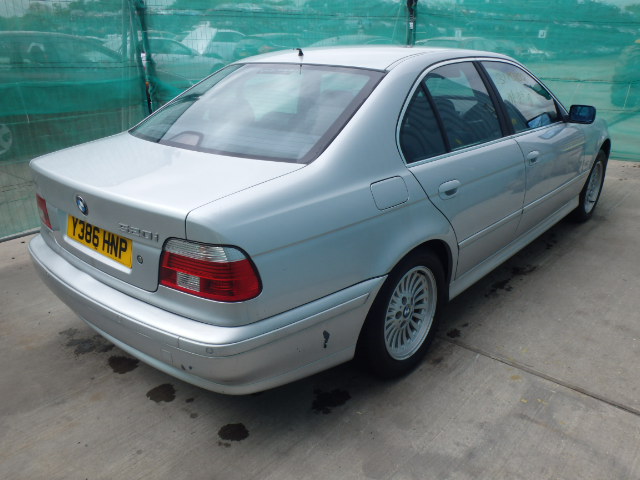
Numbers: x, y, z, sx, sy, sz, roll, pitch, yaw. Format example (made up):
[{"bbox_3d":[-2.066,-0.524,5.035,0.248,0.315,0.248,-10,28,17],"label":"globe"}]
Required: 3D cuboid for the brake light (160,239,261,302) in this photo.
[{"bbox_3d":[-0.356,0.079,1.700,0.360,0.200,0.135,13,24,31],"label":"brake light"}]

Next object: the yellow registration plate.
[{"bbox_3d":[-0.874,-0.006,2.032,0.520,0.111,0.012,17,16,39],"label":"yellow registration plate"}]

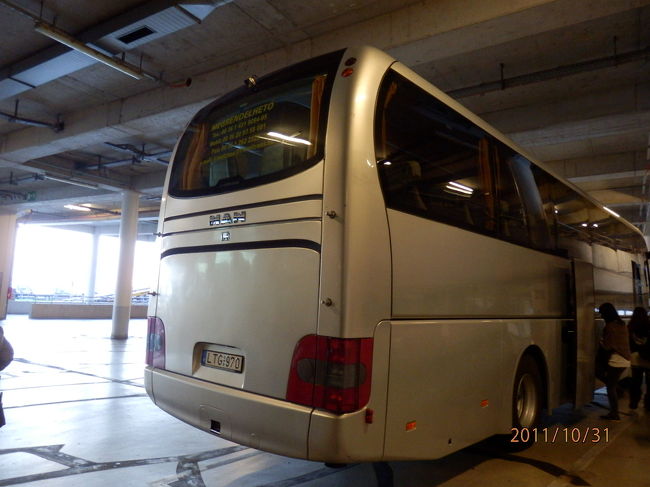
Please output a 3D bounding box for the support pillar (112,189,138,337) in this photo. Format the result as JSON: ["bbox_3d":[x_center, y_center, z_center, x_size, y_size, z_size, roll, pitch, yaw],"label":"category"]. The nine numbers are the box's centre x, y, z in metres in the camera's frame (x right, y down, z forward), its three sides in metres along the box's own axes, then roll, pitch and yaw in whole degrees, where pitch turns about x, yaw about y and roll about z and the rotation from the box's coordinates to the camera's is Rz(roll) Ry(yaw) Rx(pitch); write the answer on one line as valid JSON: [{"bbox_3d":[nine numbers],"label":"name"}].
[{"bbox_3d":[-6.165,0.632,14.586,0.480,4.490,0.480,-4,-9,42],"label":"support pillar"}]

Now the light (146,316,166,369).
[{"bbox_3d":[-1.512,0.894,4.371,0.450,0.430,0.330,-4,-9,42],"label":"light"}]

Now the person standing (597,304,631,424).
[{"bbox_3d":[3.953,1.598,6.471,0.450,1.560,0.480,-1,-7,26],"label":"person standing"}]

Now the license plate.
[{"bbox_3d":[-0.772,0.896,3.556,0.530,0.120,0.020,-4,-9,42],"label":"license plate"}]

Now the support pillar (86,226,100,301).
[{"bbox_3d":[-13.031,1.665,26.217,0.450,4.490,0.450,-4,-9,42],"label":"support pillar"}]

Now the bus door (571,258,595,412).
[{"bbox_3d":[3.268,1.121,5.964,0.080,1.800,0.900,-4,-9,42],"label":"bus door"}]

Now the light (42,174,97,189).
[{"bbox_3d":[-7.316,-1.813,13.622,0.140,0.120,1.600,-2,-8,32],"label":"light"}]

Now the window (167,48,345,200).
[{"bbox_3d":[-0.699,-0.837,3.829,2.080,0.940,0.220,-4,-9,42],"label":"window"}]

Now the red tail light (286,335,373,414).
[{"bbox_3d":[0.027,0.797,2.961,0.450,0.430,0.330,-4,-9,42],"label":"red tail light"}]

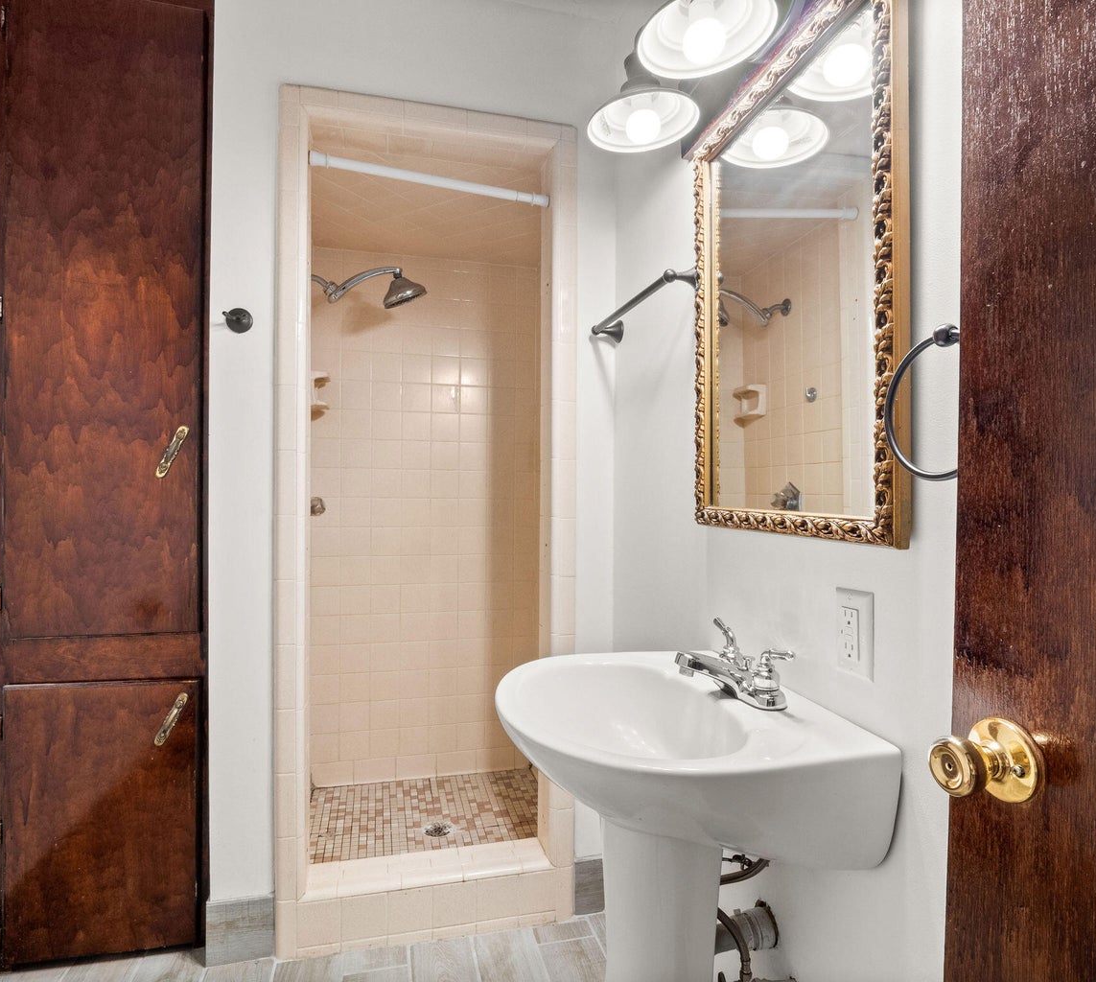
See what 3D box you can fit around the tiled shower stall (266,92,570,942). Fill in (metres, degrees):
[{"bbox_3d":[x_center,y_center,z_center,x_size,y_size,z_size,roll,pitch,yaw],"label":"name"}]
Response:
[{"bbox_3d":[-0.371,0.077,1.926,0.800,2.065,0.860,0,0,-13],"label":"tiled shower stall"}]

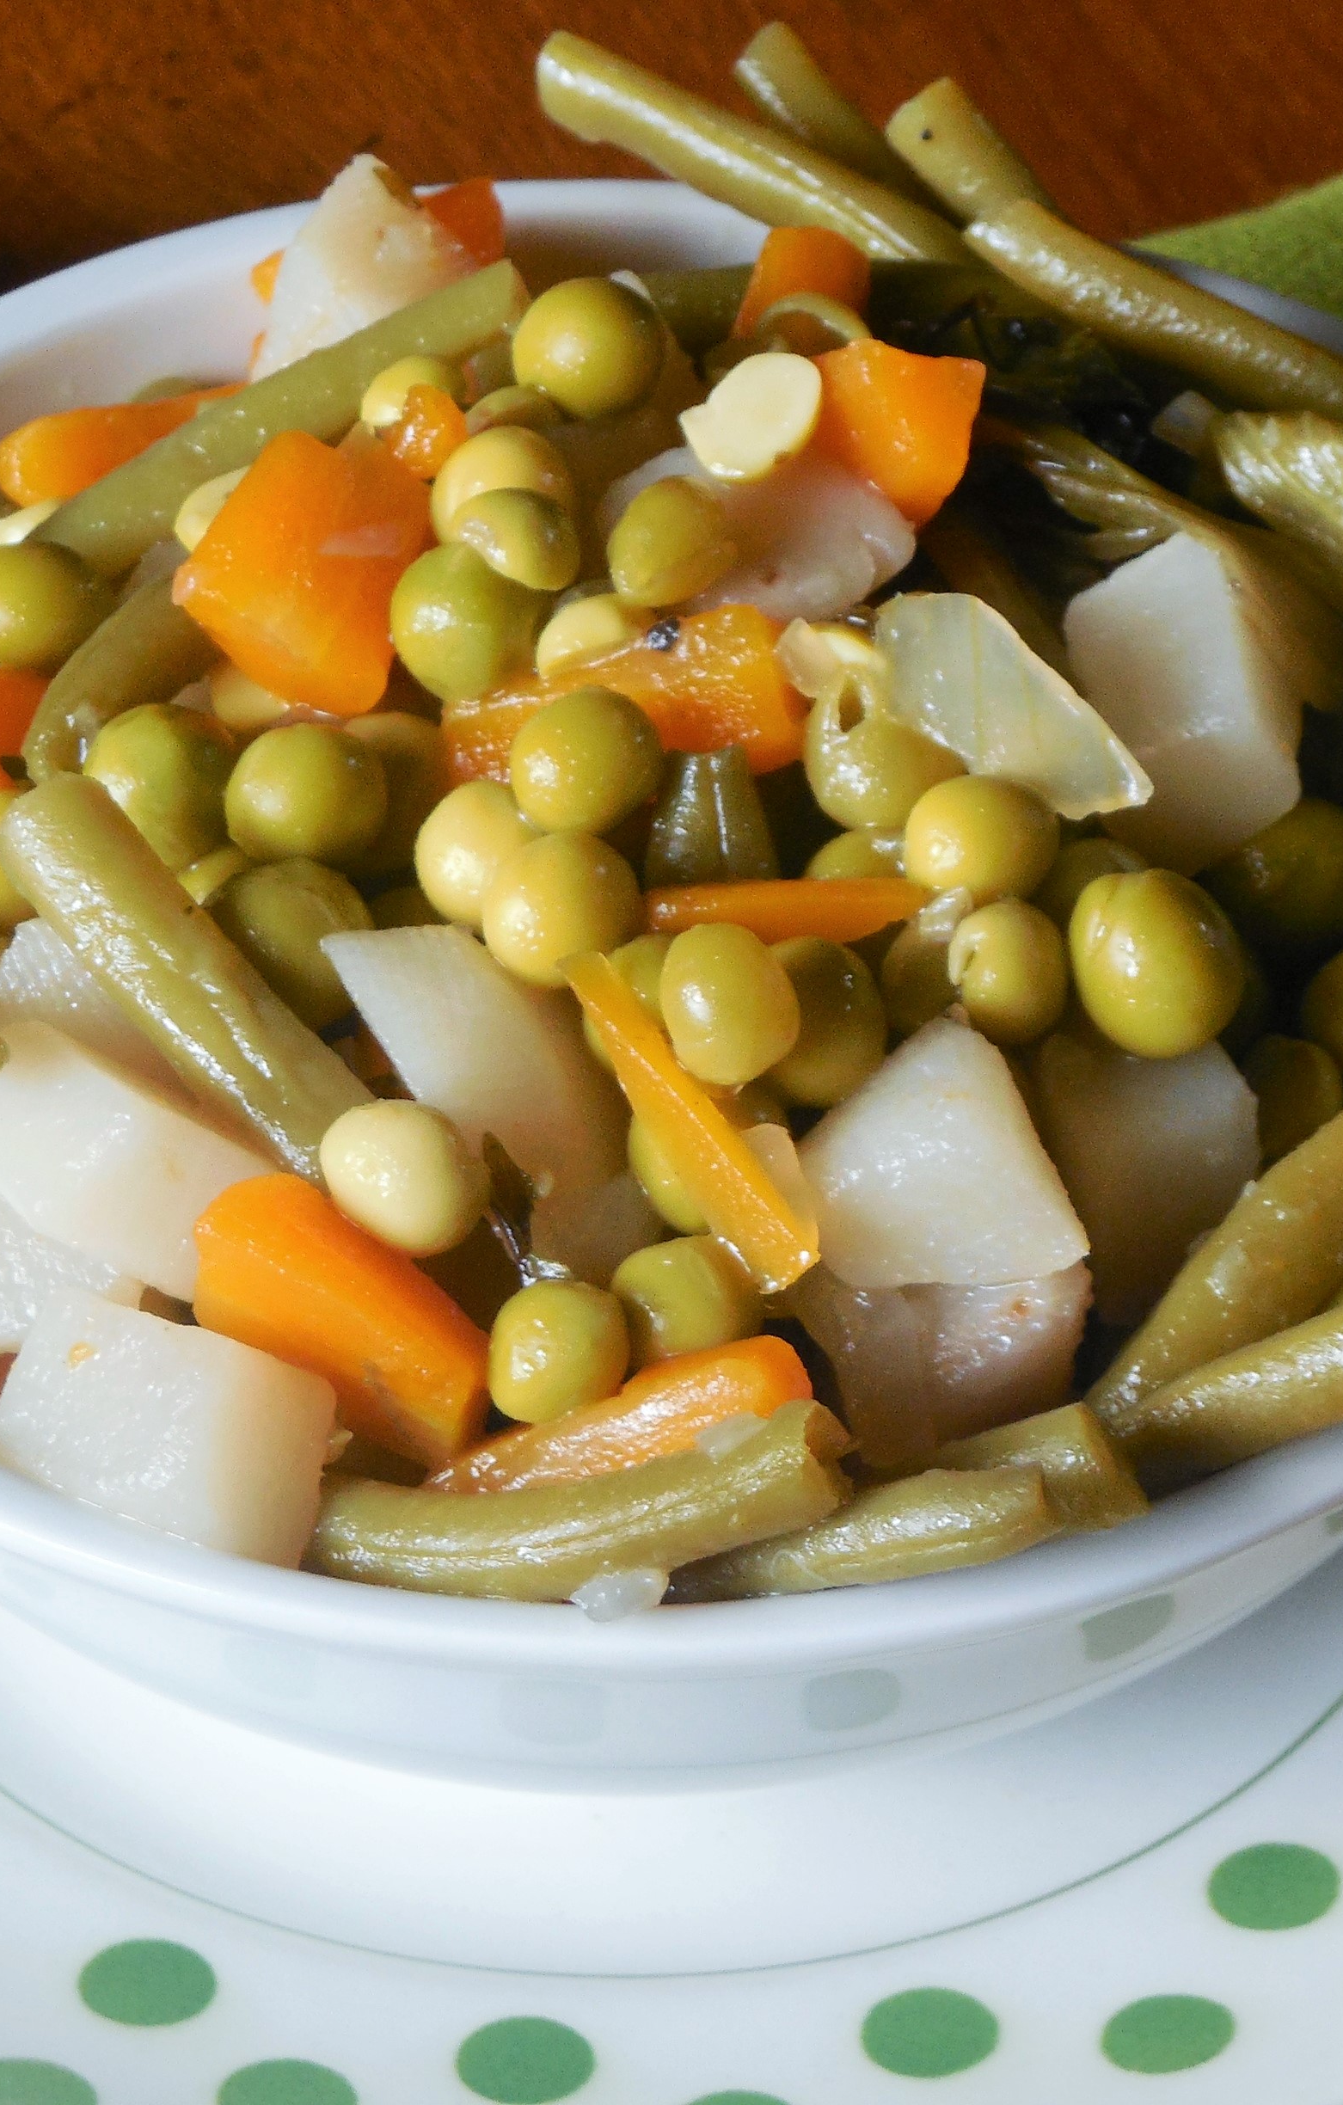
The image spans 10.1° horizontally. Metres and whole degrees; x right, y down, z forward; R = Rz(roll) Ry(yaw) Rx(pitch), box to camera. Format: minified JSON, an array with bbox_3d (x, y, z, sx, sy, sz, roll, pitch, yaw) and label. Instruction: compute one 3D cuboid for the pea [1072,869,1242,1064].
[{"bbox_3d":[0.031,-0.006,0.483,0.011,0.012,0.011,0,43,0],"label":"pea"}]

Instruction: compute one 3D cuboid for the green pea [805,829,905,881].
[{"bbox_3d":[0.013,-0.010,0.495,0.009,0.009,0.009,0,43,0],"label":"green pea"}]

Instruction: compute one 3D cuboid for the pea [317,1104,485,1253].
[{"bbox_3d":[-0.016,0.007,0.443,0.010,0.009,0.009,-1,43,0],"label":"pea"}]

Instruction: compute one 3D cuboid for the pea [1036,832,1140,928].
[{"bbox_3d":[0.025,-0.009,0.467,0.008,0.008,0.008,-1,43,0],"label":"pea"}]

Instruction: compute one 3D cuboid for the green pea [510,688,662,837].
[{"bbox_3d":[-0.005,-0.018,0.459,0.009,0.009,0.009,-1,43,0],"label":"green pea"}]

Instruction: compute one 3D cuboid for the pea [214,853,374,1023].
[{"bbox_3d":[-0.025,-0.007,0.495,0.011,0.011,0.011,0,43,0],"label":"pea"}]

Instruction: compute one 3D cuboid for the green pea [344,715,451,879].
[{"bbox_3d":[-0.020,-0.017,0.502,0.010,0.011,0.010,0,43,0],"label":"green pea"}]

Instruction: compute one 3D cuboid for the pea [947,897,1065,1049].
[{"bbox_3d":[0.020,-0.005,0.457,0.007,0.009,0.008,-1,43,0],"label":"pea"}]

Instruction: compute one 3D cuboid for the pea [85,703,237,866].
[{"bbox_3d":[-0.034,-0.018,0.503,0.010,0.011,0.010,0,43,0],"label":"pea"}]

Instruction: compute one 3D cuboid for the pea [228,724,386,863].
[{"bbox_3d":[-0.022,-0.016,0.470,0.010,0.009,0.009,-1,43,0],"label":"pea"}]

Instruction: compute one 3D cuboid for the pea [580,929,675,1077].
[{"bbox_3d":[-0.001,-0.003,0.487,0.009,0.009,0.009,0,43,0],"label":"pea"}]

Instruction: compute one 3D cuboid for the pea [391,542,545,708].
[{"bbox_3d":[-0.013,-0.028,0.500,0.010,0.011,0.010,0,43,0],"label":"pea"}]

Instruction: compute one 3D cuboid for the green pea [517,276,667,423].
[{"bbox_3d":[-0.006,-0.048,0.517,0.010,0.010,0.010,0,43,0],"label":"green pea"}]

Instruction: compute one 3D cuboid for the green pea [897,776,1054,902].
[{"bbox_3d":[0.019,-0.013,0.460,0.009,0.008,0.009,-1,43,0],"label":"green pea"}]

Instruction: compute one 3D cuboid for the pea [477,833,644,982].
[{"bbox_3d":[-0.007,-0.008,0.449,0.009,0.009,0.009,-1,43,0],"label":"pea"}]

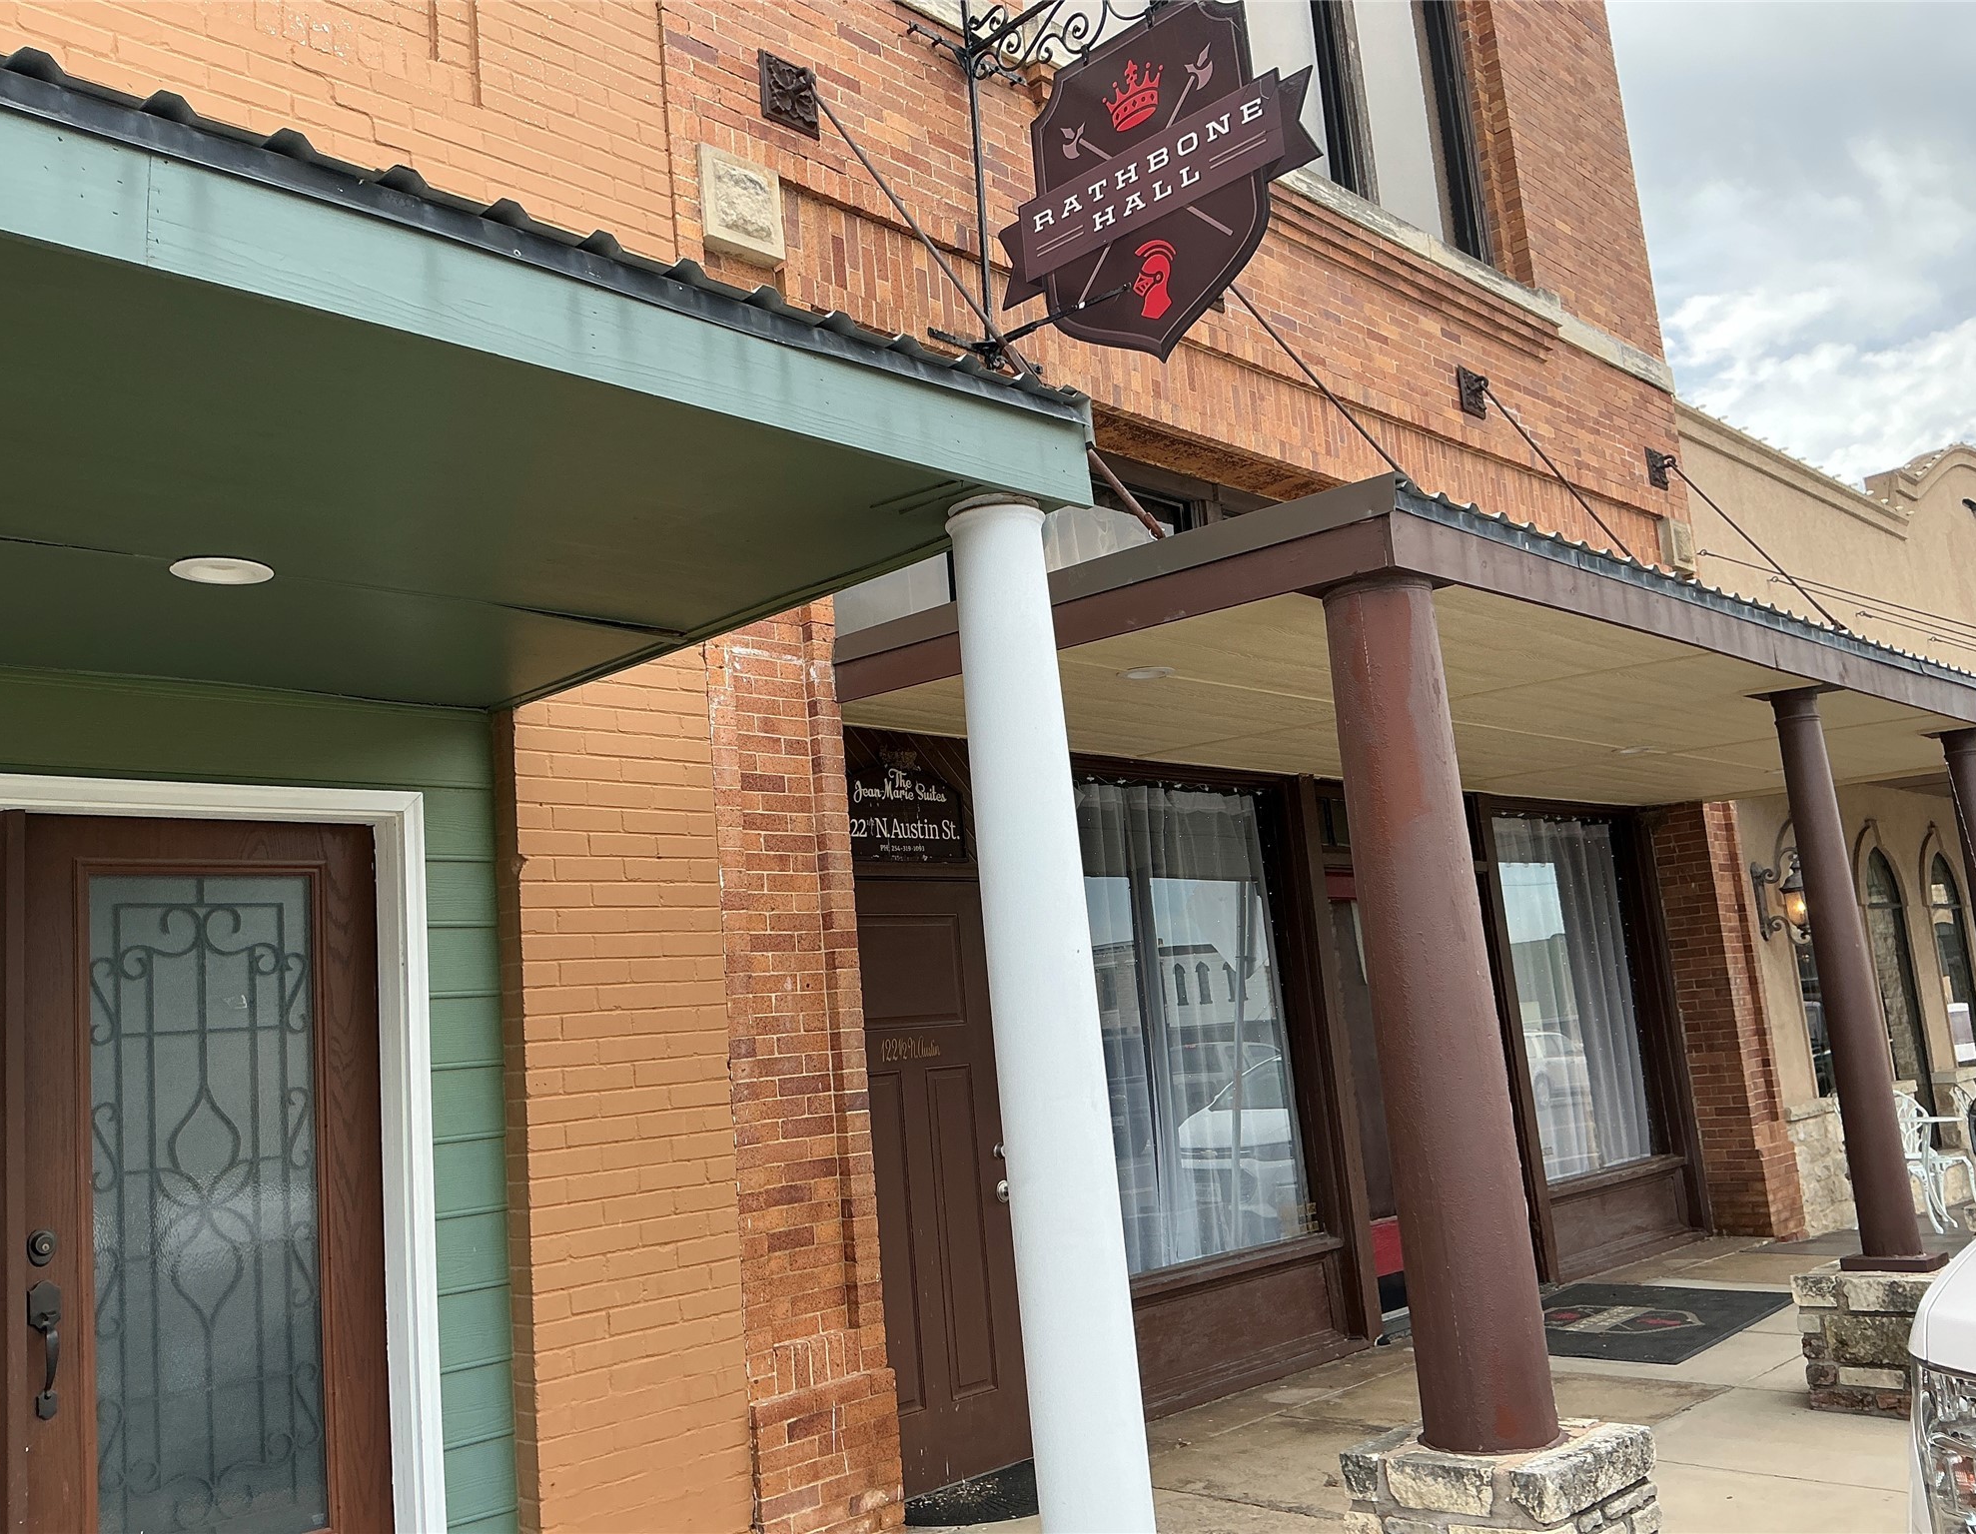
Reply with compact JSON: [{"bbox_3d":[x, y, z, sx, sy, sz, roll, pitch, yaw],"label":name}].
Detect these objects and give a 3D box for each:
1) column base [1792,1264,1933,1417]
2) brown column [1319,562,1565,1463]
[{"bbox_3d":[3.187,1.971,5.744,0.540,0.460,0.540,4,-13,-45],"label":"column base"},{"bbox_3d":[1.064,0.545,3.951,0.290,2.030,0.290,4,-13,-45],"label":"brown column"}]

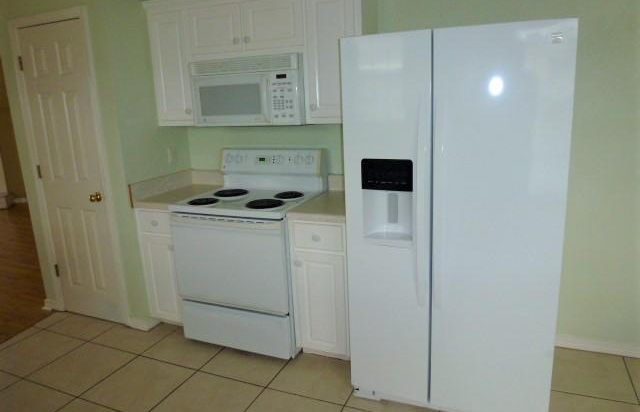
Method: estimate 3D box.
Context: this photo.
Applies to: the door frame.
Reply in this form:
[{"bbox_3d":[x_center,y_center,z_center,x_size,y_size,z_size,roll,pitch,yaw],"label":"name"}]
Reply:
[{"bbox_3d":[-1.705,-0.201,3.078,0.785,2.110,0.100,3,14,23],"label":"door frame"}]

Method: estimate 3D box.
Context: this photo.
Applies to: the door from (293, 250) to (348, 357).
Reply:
[{"bbox_3d":[0.003,0.551,2.510,0.300,0.580,0.037,3,14,23],"label":"door"}]

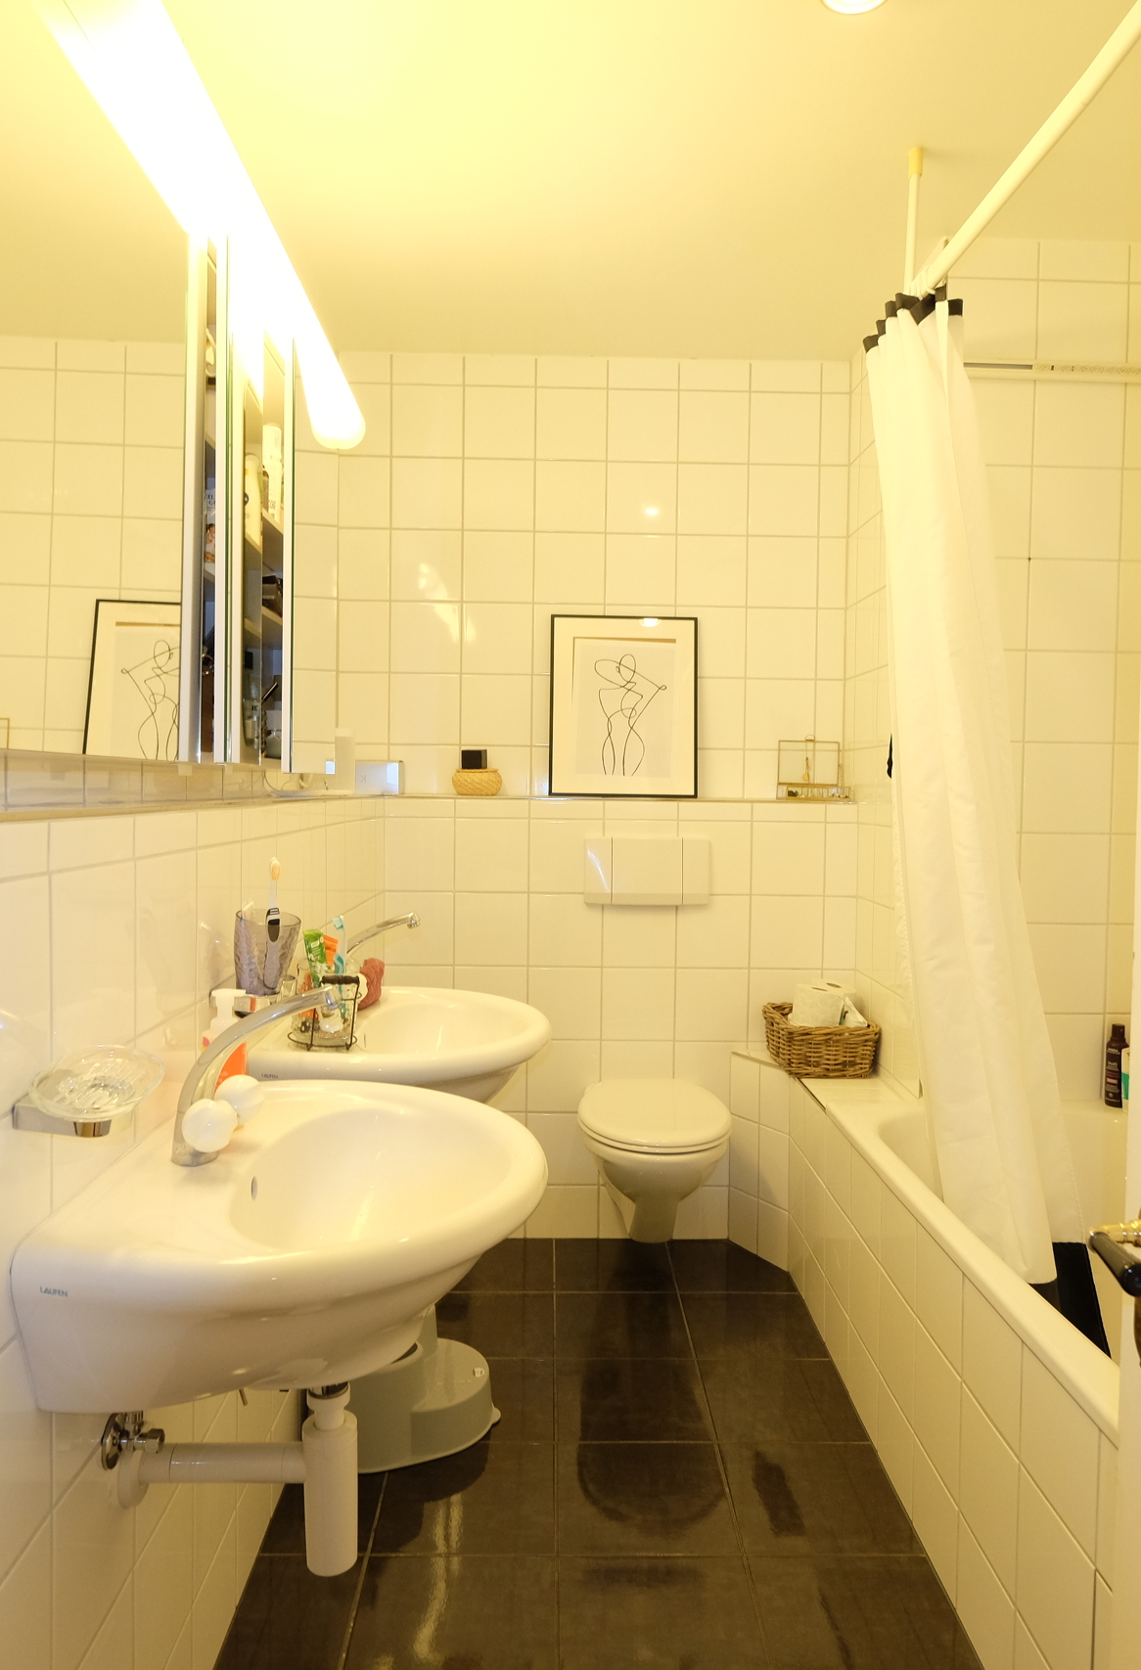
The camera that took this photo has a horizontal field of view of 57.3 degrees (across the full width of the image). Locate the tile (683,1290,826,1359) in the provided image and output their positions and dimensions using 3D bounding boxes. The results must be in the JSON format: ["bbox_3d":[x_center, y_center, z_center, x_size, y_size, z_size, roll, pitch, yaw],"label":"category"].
[{"bbox_3d":[0.422,1.147,2.429,0.299,0.010,0.289,1,2,-1],"label":"tile"}]

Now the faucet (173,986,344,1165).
[{"bbox_3d":[-0.319,0.245,1.065,0.168,0.176,0.160,1,2,-1],"label":"faucet"}]

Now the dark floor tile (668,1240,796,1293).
[{"bbox_3d":[0.418,1.132,2.725,0.300,0.011,0.295,1,3,-1],"label":"dark floor tile"}]

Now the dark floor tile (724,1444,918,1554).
[{"bbox_3d":[0.433,1.172,1.843,0.299,0.010,0.289,1,2,-1],"label":"dark floor tile"}]

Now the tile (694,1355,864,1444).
[{"bbox_3d":[0.427,1.159,2.136,0.299,0.010,0.289,1,2,-1],"label":"tile"}]

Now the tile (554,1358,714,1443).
[{"bbox_3d":[0.124,1.153,2.130,0.302,0.011,0.298,1,3,-1],"label":"tile"}]

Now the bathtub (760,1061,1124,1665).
[{"bbox_3d":[0.970,0.908,1.569,0.770,0.557,1.820,1,2,-1],"label":"bathtub"}]

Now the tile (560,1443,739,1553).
[{"bbox_3d":[0.129,1.167,1.837,0.301,0.010,0.289,1,2,-1],"label":"tile"}]

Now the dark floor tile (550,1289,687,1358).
[{"bbox_3d":[0.120,1.140,2.425,0.302,0.011,0.298,1,3,-1],"label":"dark floor tile"}]

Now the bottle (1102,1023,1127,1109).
[{"bbox_3d":[1.194,0.504,2.281,0.043,0.186,0.053,-1,3,-38],"label":"bottle"}]

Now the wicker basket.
[{"bbox_3d":[0.643,0.531,2.703,0.234,0.136,0.270,1,2,-1],"label":"wicker basket"}]

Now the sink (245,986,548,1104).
[{"bbox_3d":[-0.264,0.427,1.817,0.460,0.220,0.550,1,3,-1],"label":"sink"}]

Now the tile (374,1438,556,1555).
[{"bbox_3d":[-0.176,1.161,1.829,0.302,0.011,0.298,1,3,-1],"label":"tile"}]

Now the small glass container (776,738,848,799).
[{"bbox_3d":[0.670,-0.178,2.863,0.173,0.175,0.110,1,2,-1],"label":"small glass container"}]

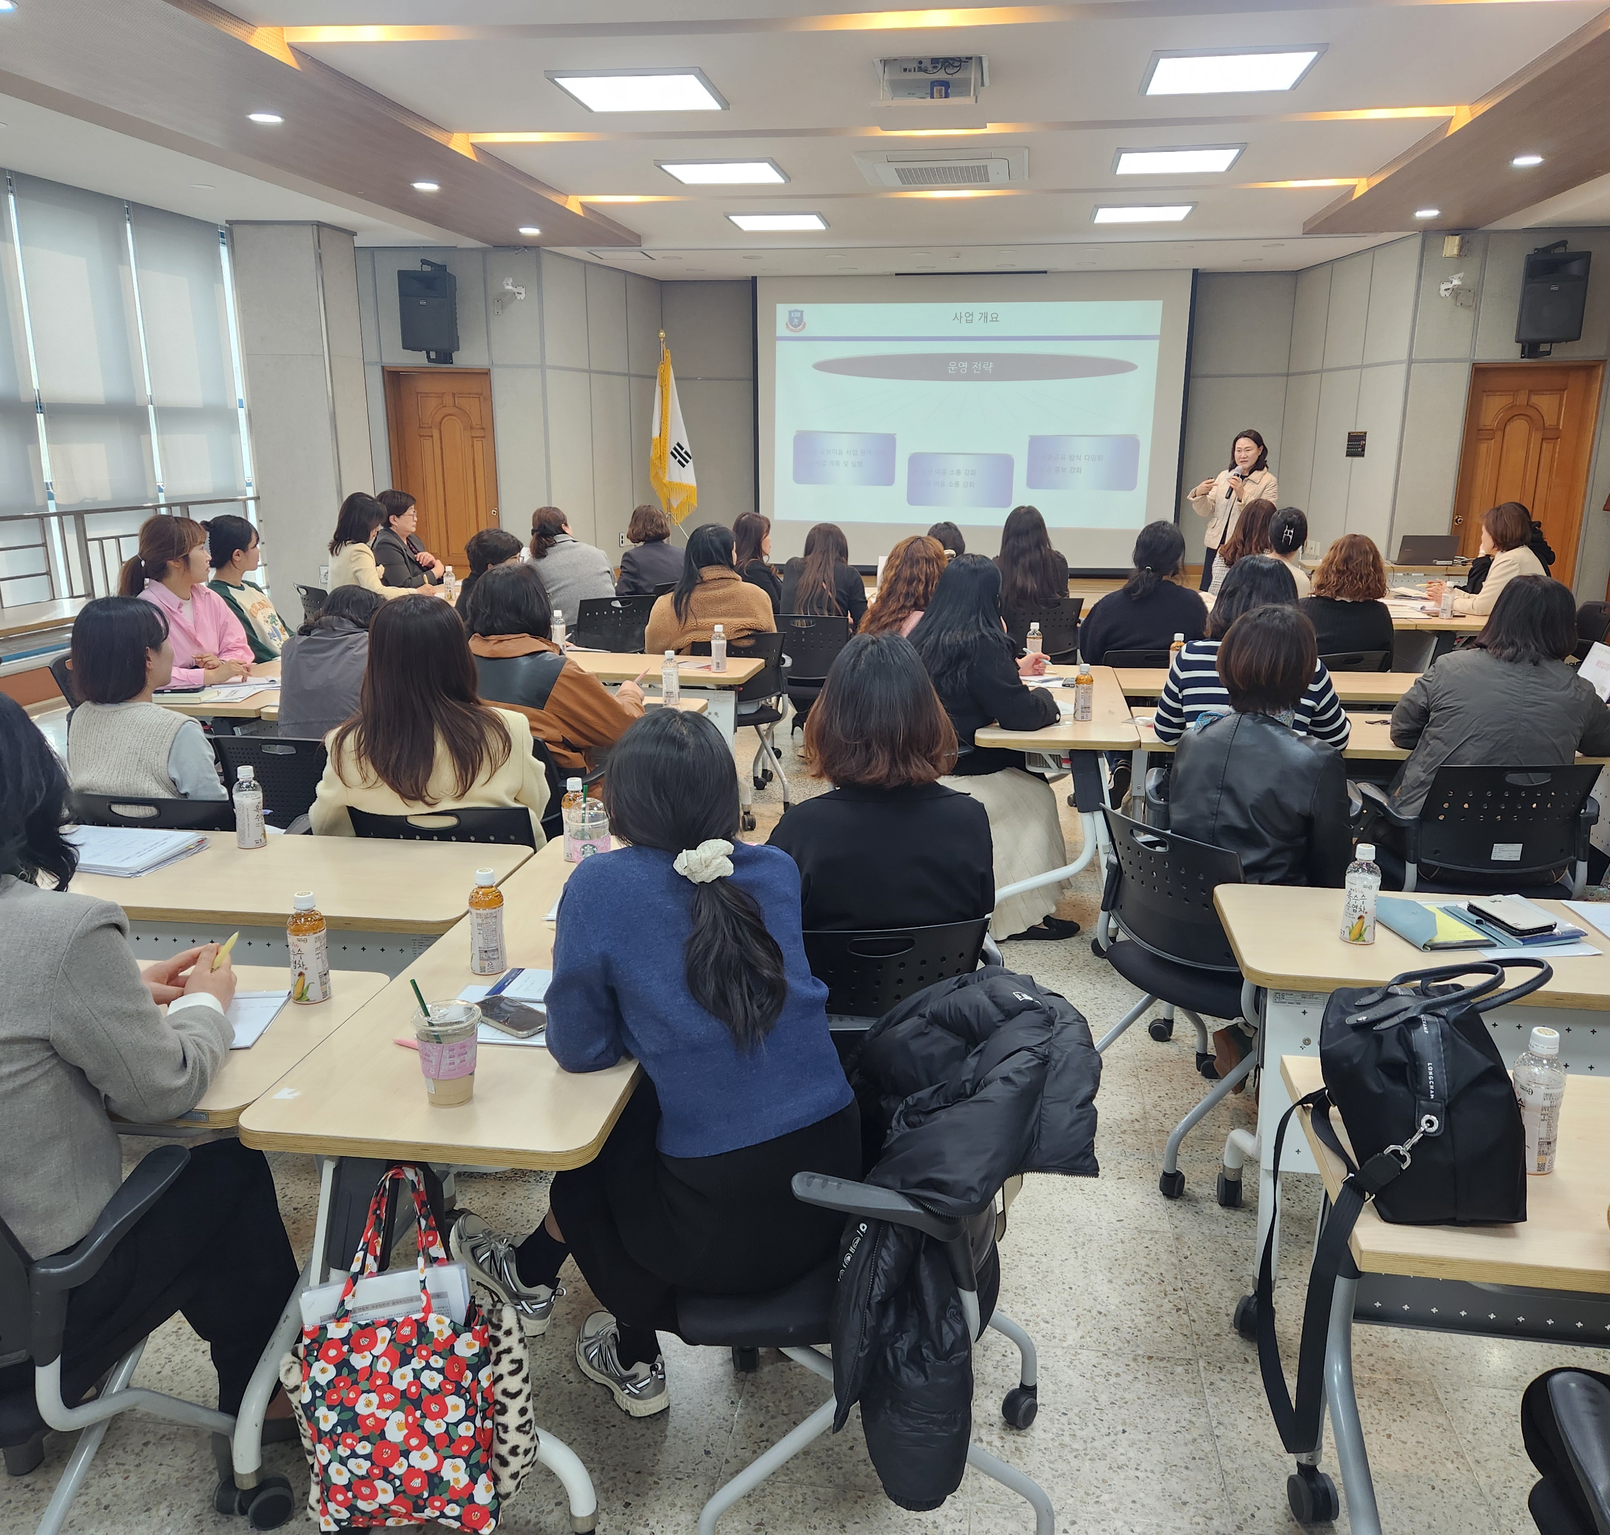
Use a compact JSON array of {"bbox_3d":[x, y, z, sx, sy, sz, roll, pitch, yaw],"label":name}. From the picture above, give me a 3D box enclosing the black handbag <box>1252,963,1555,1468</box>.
[{"bbox_3d":[0.776,0.556,1.782,0.280,0.650,0.360,2,14,8],"label":"black handbag"}]

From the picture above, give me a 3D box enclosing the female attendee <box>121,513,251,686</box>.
[{"bbox_3d":[-2.354,-0.320,5.412,0.760,1.340,0.540,-1,14,-5],"label":"female attendee"}]

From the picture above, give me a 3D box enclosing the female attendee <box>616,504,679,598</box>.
[{"bbox_3d":[-0.847,-0.907,7.991,0.500,1.250,0.760,3,14,14],"label":"female attendee"}]

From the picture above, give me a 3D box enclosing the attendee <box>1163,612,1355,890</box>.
[{"bbox_3d":[1.133,0.229,3.287,0.480,1.245,0.680,5,15,20],"label":"attendee"}]

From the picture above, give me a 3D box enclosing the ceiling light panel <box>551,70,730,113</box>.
[{"bbox_3d":[-0.663,-2.745,5.522,0.610,0.050,0.610,2,14,8],"label":"ceiling light panel"}]

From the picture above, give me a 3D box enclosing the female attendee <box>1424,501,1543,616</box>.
[{"bbox_3d":[3.512,-0.725,7.103,0.780,1.260,0.500,11,18,37],"label":"female attendee"}]

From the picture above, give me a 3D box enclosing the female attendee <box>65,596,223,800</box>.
[{"bbox_3d":[-1.543,0.150,3.581,0.500,1.250,0.750,6,15,23],"label":"female attendee"}]

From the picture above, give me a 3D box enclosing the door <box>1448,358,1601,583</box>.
[{"bbox_3d":[5.229,-1.901,9.937,0.908,2.012,0.100,2,15,6],"label":"door"}]

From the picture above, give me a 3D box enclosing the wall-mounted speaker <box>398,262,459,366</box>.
[{"bbox_3d":[-2.910,-3.521,10.489,0.410,0.680,0.380,-2,14,-10],"label":"wall-mounted speaker"}]

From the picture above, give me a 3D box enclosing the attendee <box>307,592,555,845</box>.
[{"bbox_3d":[-0.866,0.179,3.576,0.560,1.220,0.740,1,15,4],"label":"attendee"}]

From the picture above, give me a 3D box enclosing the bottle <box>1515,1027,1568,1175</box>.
[{"bbox_3d":[0.957,0.430,1.765,0.062,0.189,0.062,2,14,9],"label":"bottle"}]

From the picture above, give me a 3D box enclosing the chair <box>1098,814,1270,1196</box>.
[{"bbox_3d":[0.960,0.486,3.125,0.560,0.820,0.500,-7,15,-27],"label":"chair"}]

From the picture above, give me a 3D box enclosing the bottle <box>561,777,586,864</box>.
[{"bbox_3d":[-0.514,0.117,3.021,0.063,0.183,0.063,2,15,6],"label":"bottle"}]

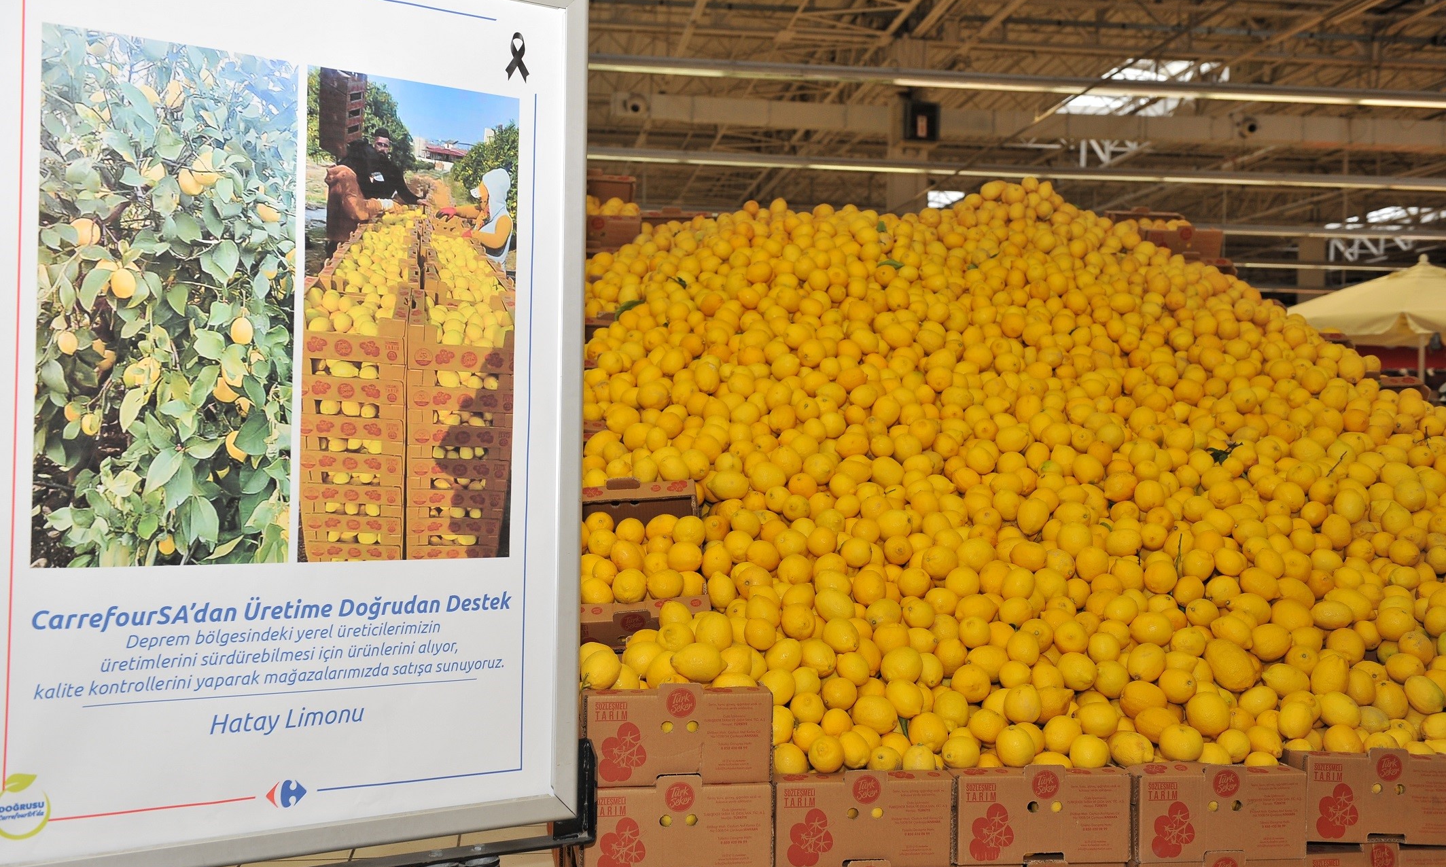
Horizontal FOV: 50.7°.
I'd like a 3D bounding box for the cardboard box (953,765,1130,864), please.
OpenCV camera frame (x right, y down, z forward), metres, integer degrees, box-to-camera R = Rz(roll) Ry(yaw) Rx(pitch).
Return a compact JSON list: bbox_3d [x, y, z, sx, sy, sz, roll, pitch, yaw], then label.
[{"bbox_3d":[0.521,0.647,2.782,0.300,0.160,0.400,0,1,-7],"label":"cardboard box"}]

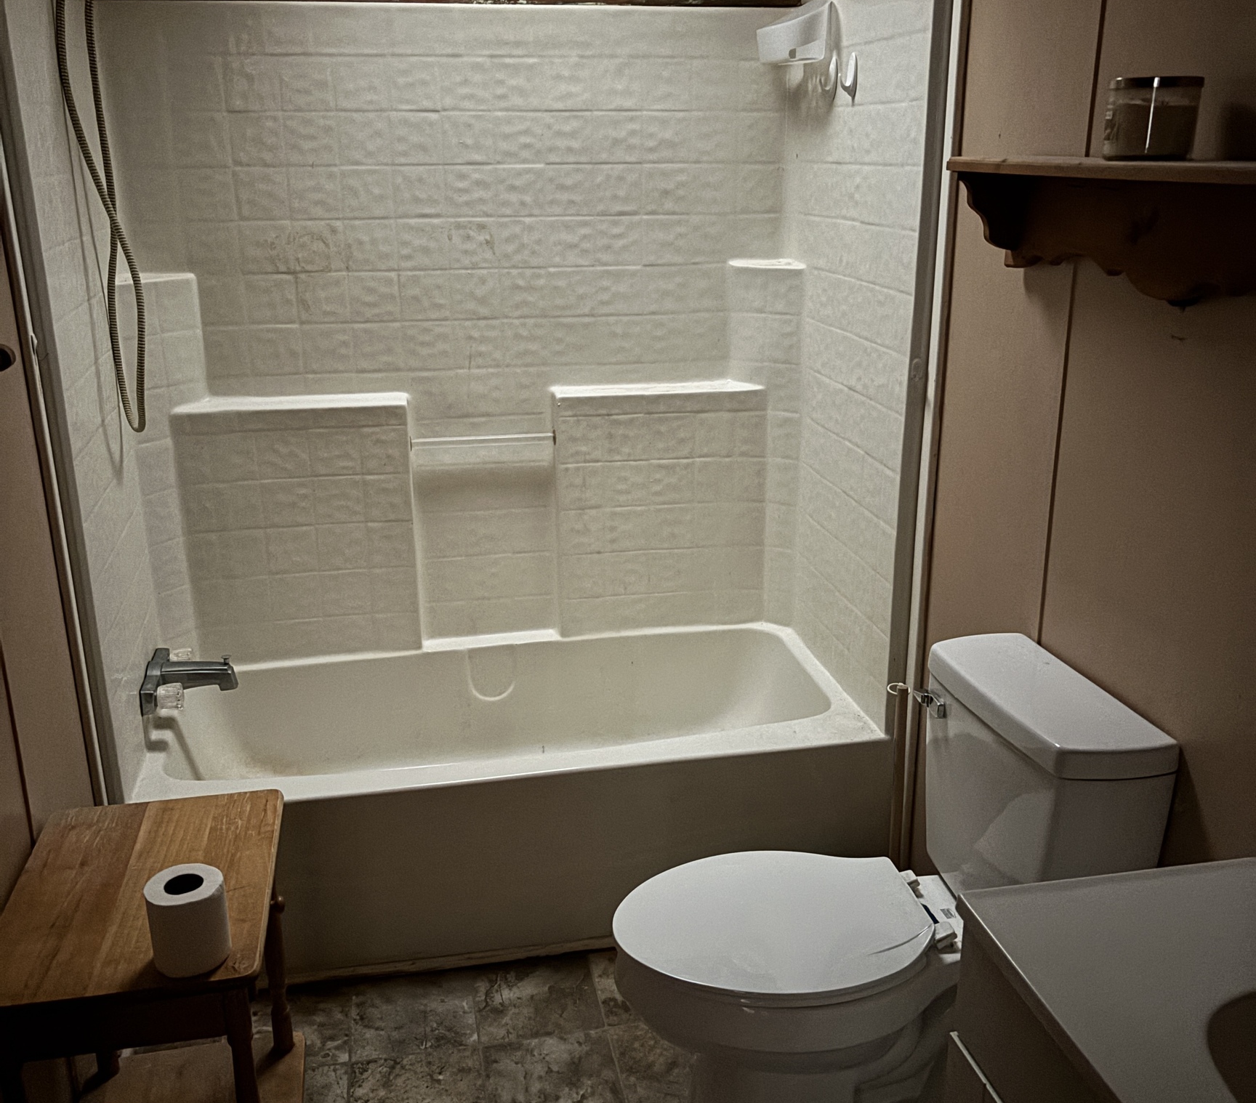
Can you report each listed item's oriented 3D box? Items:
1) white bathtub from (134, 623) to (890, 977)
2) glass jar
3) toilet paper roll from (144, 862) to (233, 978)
[{"bbox_3d":[-0.254,0.505,2.789,1.490,0.378,0.770,-4,17,-10],"label":"white bathtub"},{"bbox_3d":[0.628,-0.516,1.508,0.101,0.088,0.101,-1,16,0],"label":"glass jar"},{"bbox_3d":[-0.544,0.457,1.557,0.095,0.101,0.095,-4,17,-10],"label":"toilet paper roll"}]

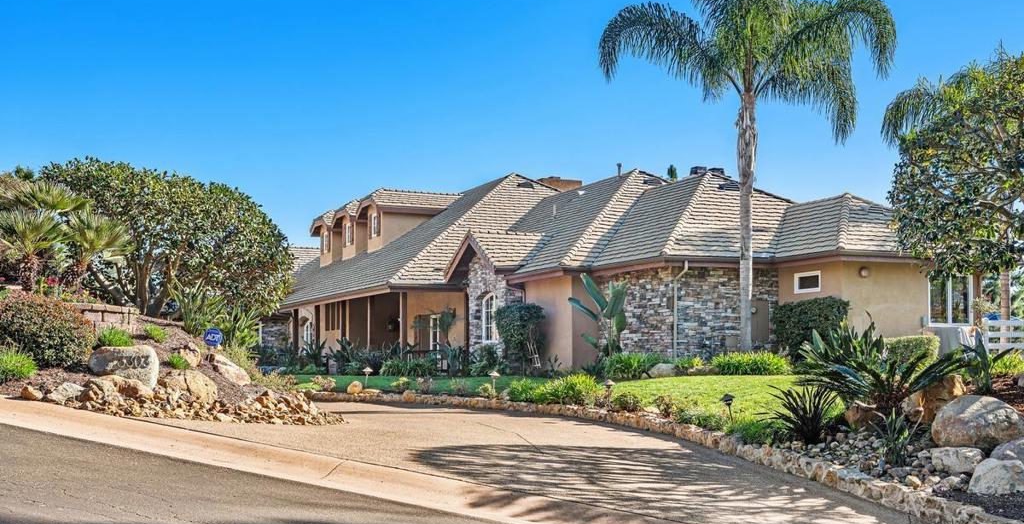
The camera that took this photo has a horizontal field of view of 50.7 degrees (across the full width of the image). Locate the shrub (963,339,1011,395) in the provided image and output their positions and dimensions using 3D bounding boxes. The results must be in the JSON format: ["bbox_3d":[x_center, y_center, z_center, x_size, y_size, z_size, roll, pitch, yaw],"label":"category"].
[{"bbox_3d":[5.929,1.318,13.500,0.620,0.720,0.600,-2,-5,23],"label":"shrub"}]

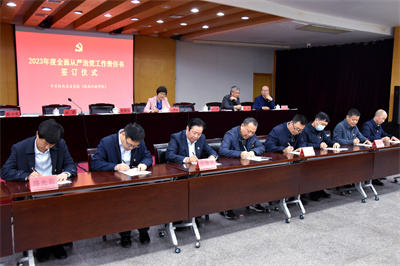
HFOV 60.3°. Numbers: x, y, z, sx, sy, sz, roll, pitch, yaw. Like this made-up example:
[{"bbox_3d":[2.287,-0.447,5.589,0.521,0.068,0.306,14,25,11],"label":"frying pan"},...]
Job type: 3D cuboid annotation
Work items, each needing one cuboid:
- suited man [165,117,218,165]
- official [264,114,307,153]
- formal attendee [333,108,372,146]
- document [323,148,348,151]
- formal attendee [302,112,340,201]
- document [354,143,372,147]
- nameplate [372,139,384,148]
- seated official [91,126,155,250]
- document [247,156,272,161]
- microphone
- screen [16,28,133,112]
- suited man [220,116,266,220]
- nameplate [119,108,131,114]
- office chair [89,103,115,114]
[{"bbox_3d":[-0.118,0.444,3.852,0.610,1.200,0.820,-4,7,-31],"label":"suited man"},{"bbox_3d":[1.064,0.363,4.483,0.636,1.212,0.687,-3,7,-31],"label":"official"},{"bbox_3d":[2.237,0.268,5.252,0.620,1.260,0.800,-4,7,-31],"label":"formal attendee"},{"bbox_3d":[1.789,0.218,4.563,0.290,0.003,0.220,-4,7,-31],"label":"document"},{"bbox_3d":[1.591,0.327,4.800,0.606,1.222,0.707,-3,7,-31],"label":"formal attendee"},{"bbox_3d":[2.335,0.170,4.862,0.212,0.010,0.283,-3,7,-31],"label":"document"},{"bbox_3d":[2.416,0.147,4.666,0.192,0.096,0.086,-3,7,-31],"label":"nameplate"},{"bbox_3d":[-0.755,0.487,3.389,0.586,1.182,0.697,-3,7,-31],"label":"seated official"},{"bbox_3d":[0.633,0.277,3.779,0.212,0.010,0.283,-3,7,-31],"label":"document"},{"bbox_3d":[-2.165,-0.464,6.053,0.311,0.276,0.081,-1,6,-8],"label":"microphone"},{"bbox_3d":[-2.755,-1.307,7.952,2.579,2.030,0.060,-4,7,-31],"label":"screen"},{"bbox_3d":[0.494,0.406,4.220,0.640,1.200,0.820,-4,7,-31],"label":"suited man"},{"bbox_3d":[-1.349,-0.391,6.182,0.192,0.096,0.081,-3,7,-31],"label":"nameplate"},{"bbox_3d":[-1.790,-0.089,6.551,0.550,0.928,0.600,-4,7,-31],"label":"office chair"}]

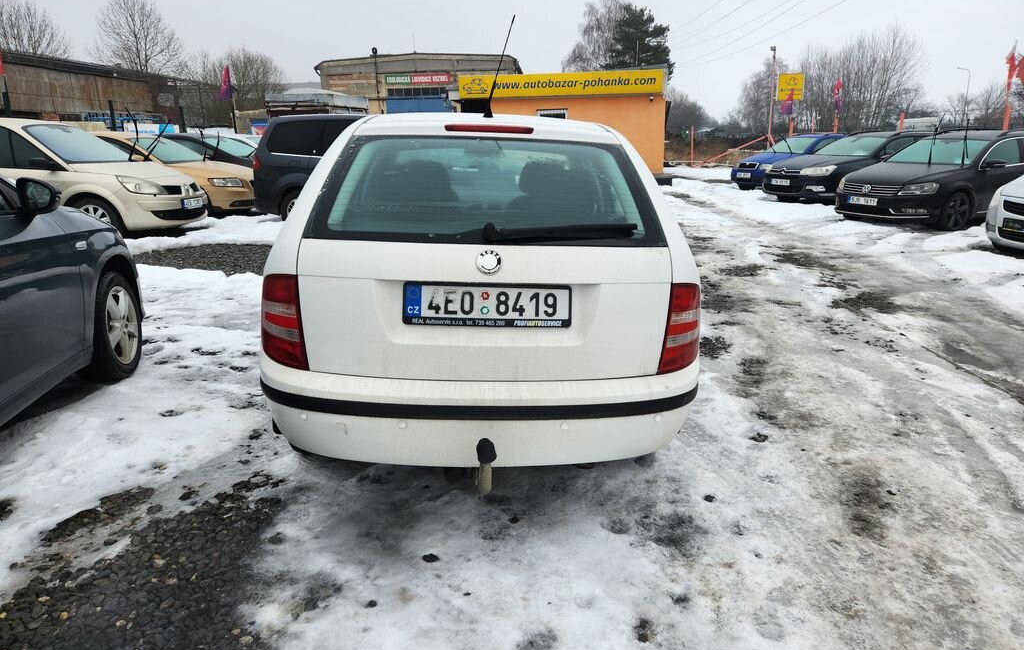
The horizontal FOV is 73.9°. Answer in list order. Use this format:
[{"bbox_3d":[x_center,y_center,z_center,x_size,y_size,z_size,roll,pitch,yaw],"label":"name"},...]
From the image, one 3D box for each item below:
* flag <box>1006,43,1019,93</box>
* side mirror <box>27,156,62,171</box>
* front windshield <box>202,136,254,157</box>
[{"bbox_3d":[11.758,-6.079,16.000,0.350,1.120,0.150,6,16,19],"label":"flag"},{"bbox_3d":[-5.700,-1.968,8.302,0.190,0.180,0.270,1,15,5],"label":"side mirror"},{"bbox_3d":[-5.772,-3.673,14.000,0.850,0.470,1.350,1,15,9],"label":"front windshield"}]

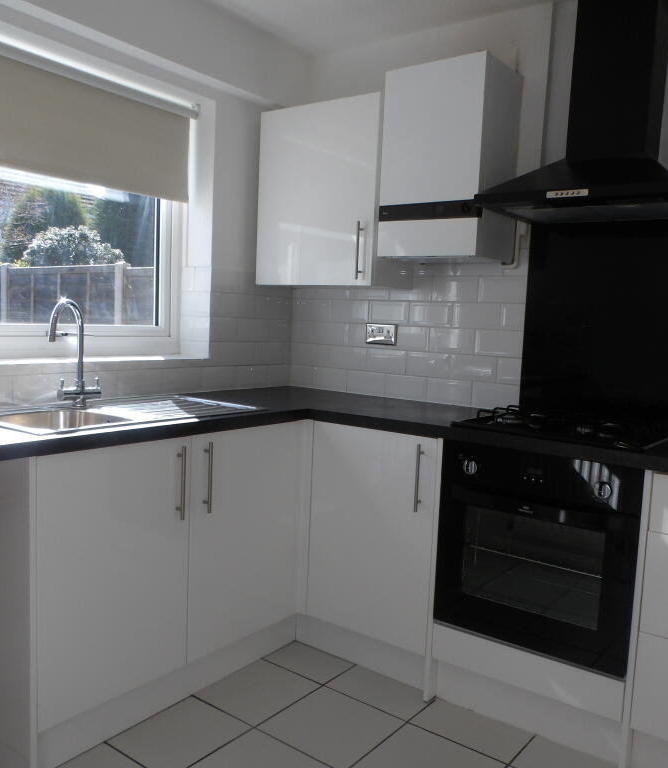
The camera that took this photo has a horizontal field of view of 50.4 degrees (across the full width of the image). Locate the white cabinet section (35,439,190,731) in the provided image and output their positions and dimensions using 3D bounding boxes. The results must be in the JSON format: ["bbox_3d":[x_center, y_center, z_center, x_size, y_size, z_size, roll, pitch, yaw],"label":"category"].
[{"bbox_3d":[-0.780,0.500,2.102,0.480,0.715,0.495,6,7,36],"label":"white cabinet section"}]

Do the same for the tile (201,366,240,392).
[{"bbox_3d":[-0.485,-0.021,2.978,0.010,0.100,0.199,6,7,36],"label":"tile"}]

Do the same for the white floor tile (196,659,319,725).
[{"bbox_3d":[-0.261,1.026,2.377,0.303,0.010,0.333,6,7,36],"label":"white floor tile"}]

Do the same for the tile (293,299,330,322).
[{"bbox_3d":[-0.092,-0.335,3.270,0.205,0.100,0.009,6,7,36],"label":"tile"}]

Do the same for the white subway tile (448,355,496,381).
[{"bbox_3d":[0.556,-0.061,2.811,0.200,0.100,0.009,6,7,36],"label":"white subway tile"}]

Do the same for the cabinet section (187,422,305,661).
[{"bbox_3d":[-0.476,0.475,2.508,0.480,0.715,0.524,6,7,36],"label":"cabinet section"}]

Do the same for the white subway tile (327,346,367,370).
[{"bbox_3d":[0.063,-0.114,3.136,0.200,0.100,0.010,6,7,36],"label":"white subway tile"}]

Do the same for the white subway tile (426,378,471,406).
[{"bbox_3d":[0.466,0.033,2.872,0.200,0.100,0.009,6,7,36],"label":"white subway tile"}]

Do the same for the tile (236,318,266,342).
[{"bbox_3d":[-0.364,-0.235,3.158,0.009,0.100,0.200,6,6,37],"label":"tile"}]

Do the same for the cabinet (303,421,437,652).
[{"bbox_3d":[0.282,0.494,2.655,0.500,0.720,0.569,6,7,36],"label":"cabinet"}]

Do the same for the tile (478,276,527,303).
[{"bbox_3d":[0.649,-0.359,2.723,0.200,0.100,0.009,6,7,36],"label":"tile"}]

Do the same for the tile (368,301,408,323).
[{"bbox_3d":[0.235,-0.300,3.006,0.199,0.100,0.010,6,7,36],"label":"tile"}]

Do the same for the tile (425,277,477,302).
[{"bbox_3d":[0.486,-0.376,2.842,0.200,0.100,0.009,6,7,36],"label":"tile"}]

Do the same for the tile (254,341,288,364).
[{"bbox_3d":[-0.291,-0.137,3.219,0.010,0.100,0.216,6,7,36],"label":"tile"}]

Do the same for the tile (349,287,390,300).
[{"bbox_3d":[0.159,-0.397,3.073,0.200,0.070,0.009,6,7,36],"label":"tile"}]

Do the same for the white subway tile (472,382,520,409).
[{"bbox_3d":[0.625,0.051,2.741,0.196,0.100,0.010,6,7,36],"label":"white subway tile"}]

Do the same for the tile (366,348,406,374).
[{"bbox_3d":[0.229,-0.096,3.049,0.200,0.100,0.009,6,7,36],"label":"tile"}]

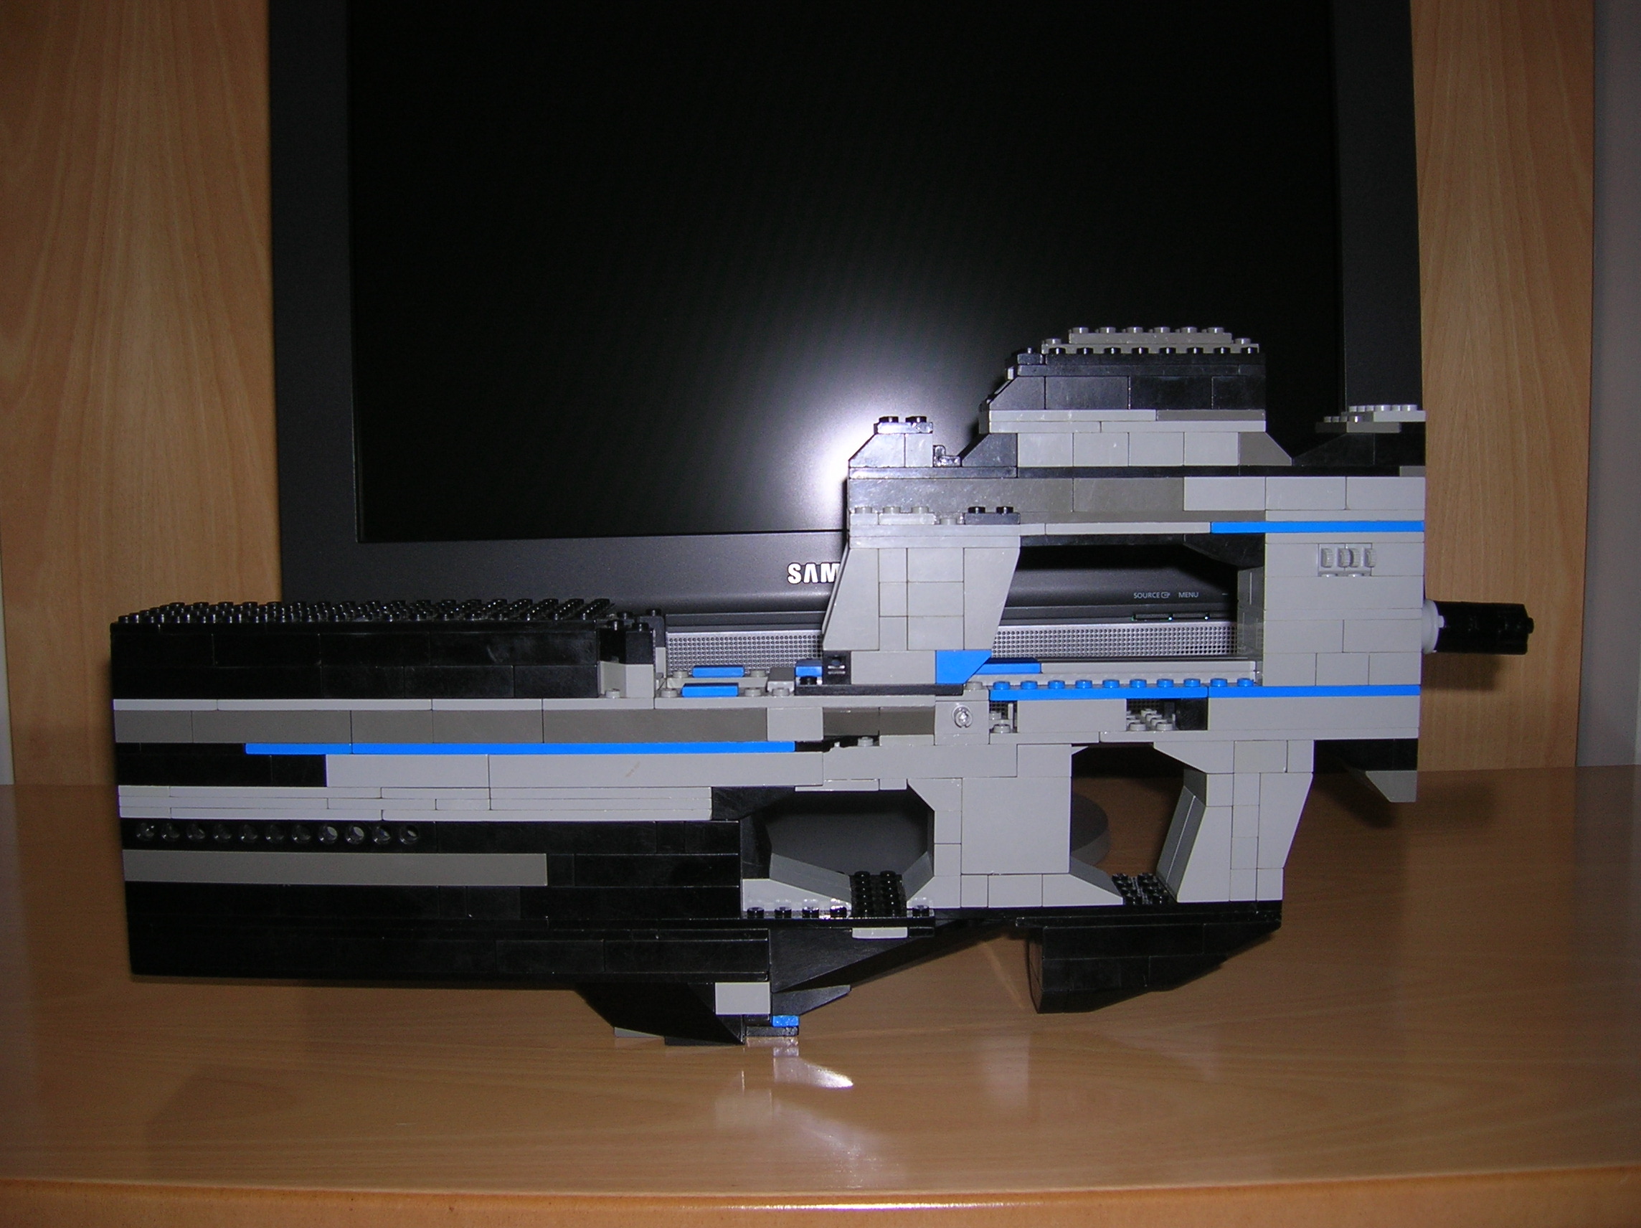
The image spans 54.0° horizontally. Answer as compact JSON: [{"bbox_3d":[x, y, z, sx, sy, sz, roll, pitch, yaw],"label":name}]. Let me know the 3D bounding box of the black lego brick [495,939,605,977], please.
[{"bbox_3d":[-0.078,0.098,0.469,0.032,0.010,0.010,0,5,1],"label":"black lego brick"}]

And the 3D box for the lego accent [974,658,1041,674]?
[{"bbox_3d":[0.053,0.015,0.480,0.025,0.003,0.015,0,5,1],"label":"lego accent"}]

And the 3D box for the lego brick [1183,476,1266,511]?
[{"bbox_3d":[0.116,-0.035,0.469,0.024,0.010,0.011,-1,5,0],"label":"lego brick"}]

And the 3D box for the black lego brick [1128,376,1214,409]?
[{"bbox_3d":[0.099,-0.063,0.461,0.024,0.010,0.009,0,4,-1],"label":"black lego brick"}]

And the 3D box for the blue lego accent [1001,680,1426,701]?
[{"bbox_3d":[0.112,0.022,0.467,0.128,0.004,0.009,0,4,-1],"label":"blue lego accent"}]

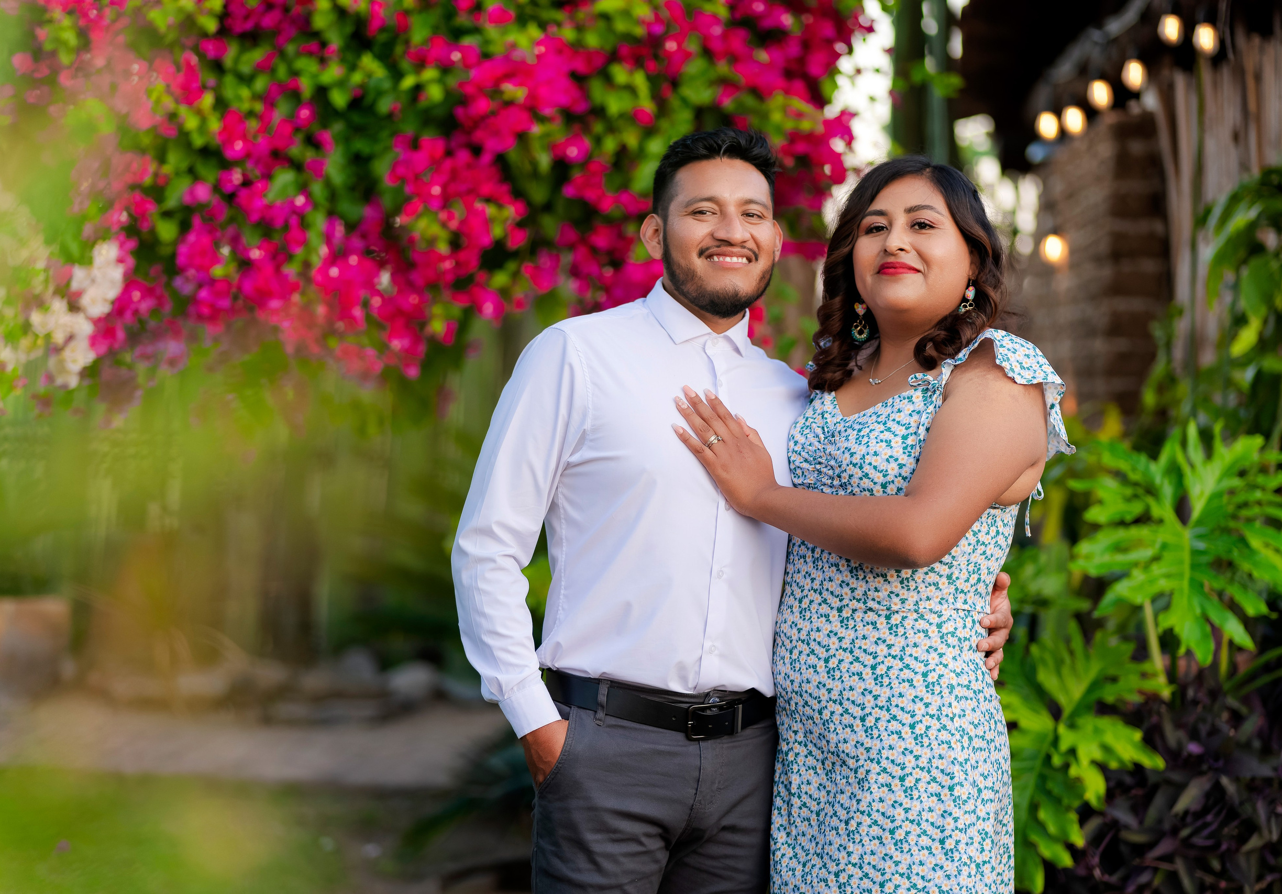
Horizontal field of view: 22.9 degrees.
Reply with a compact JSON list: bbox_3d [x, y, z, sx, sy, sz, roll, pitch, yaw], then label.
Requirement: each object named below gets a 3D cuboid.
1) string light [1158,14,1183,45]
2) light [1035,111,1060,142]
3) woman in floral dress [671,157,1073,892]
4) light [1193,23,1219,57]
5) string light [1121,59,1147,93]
[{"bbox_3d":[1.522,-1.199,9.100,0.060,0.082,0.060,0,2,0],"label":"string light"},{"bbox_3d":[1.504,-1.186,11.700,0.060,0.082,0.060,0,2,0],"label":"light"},{"bbox_3d":[0.295,0.450,4.080,0.520,1.640,0.420,1,2,36],"label":"woman in floral dress"},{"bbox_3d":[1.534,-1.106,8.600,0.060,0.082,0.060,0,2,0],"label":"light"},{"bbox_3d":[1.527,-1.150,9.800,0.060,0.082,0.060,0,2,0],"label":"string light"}]

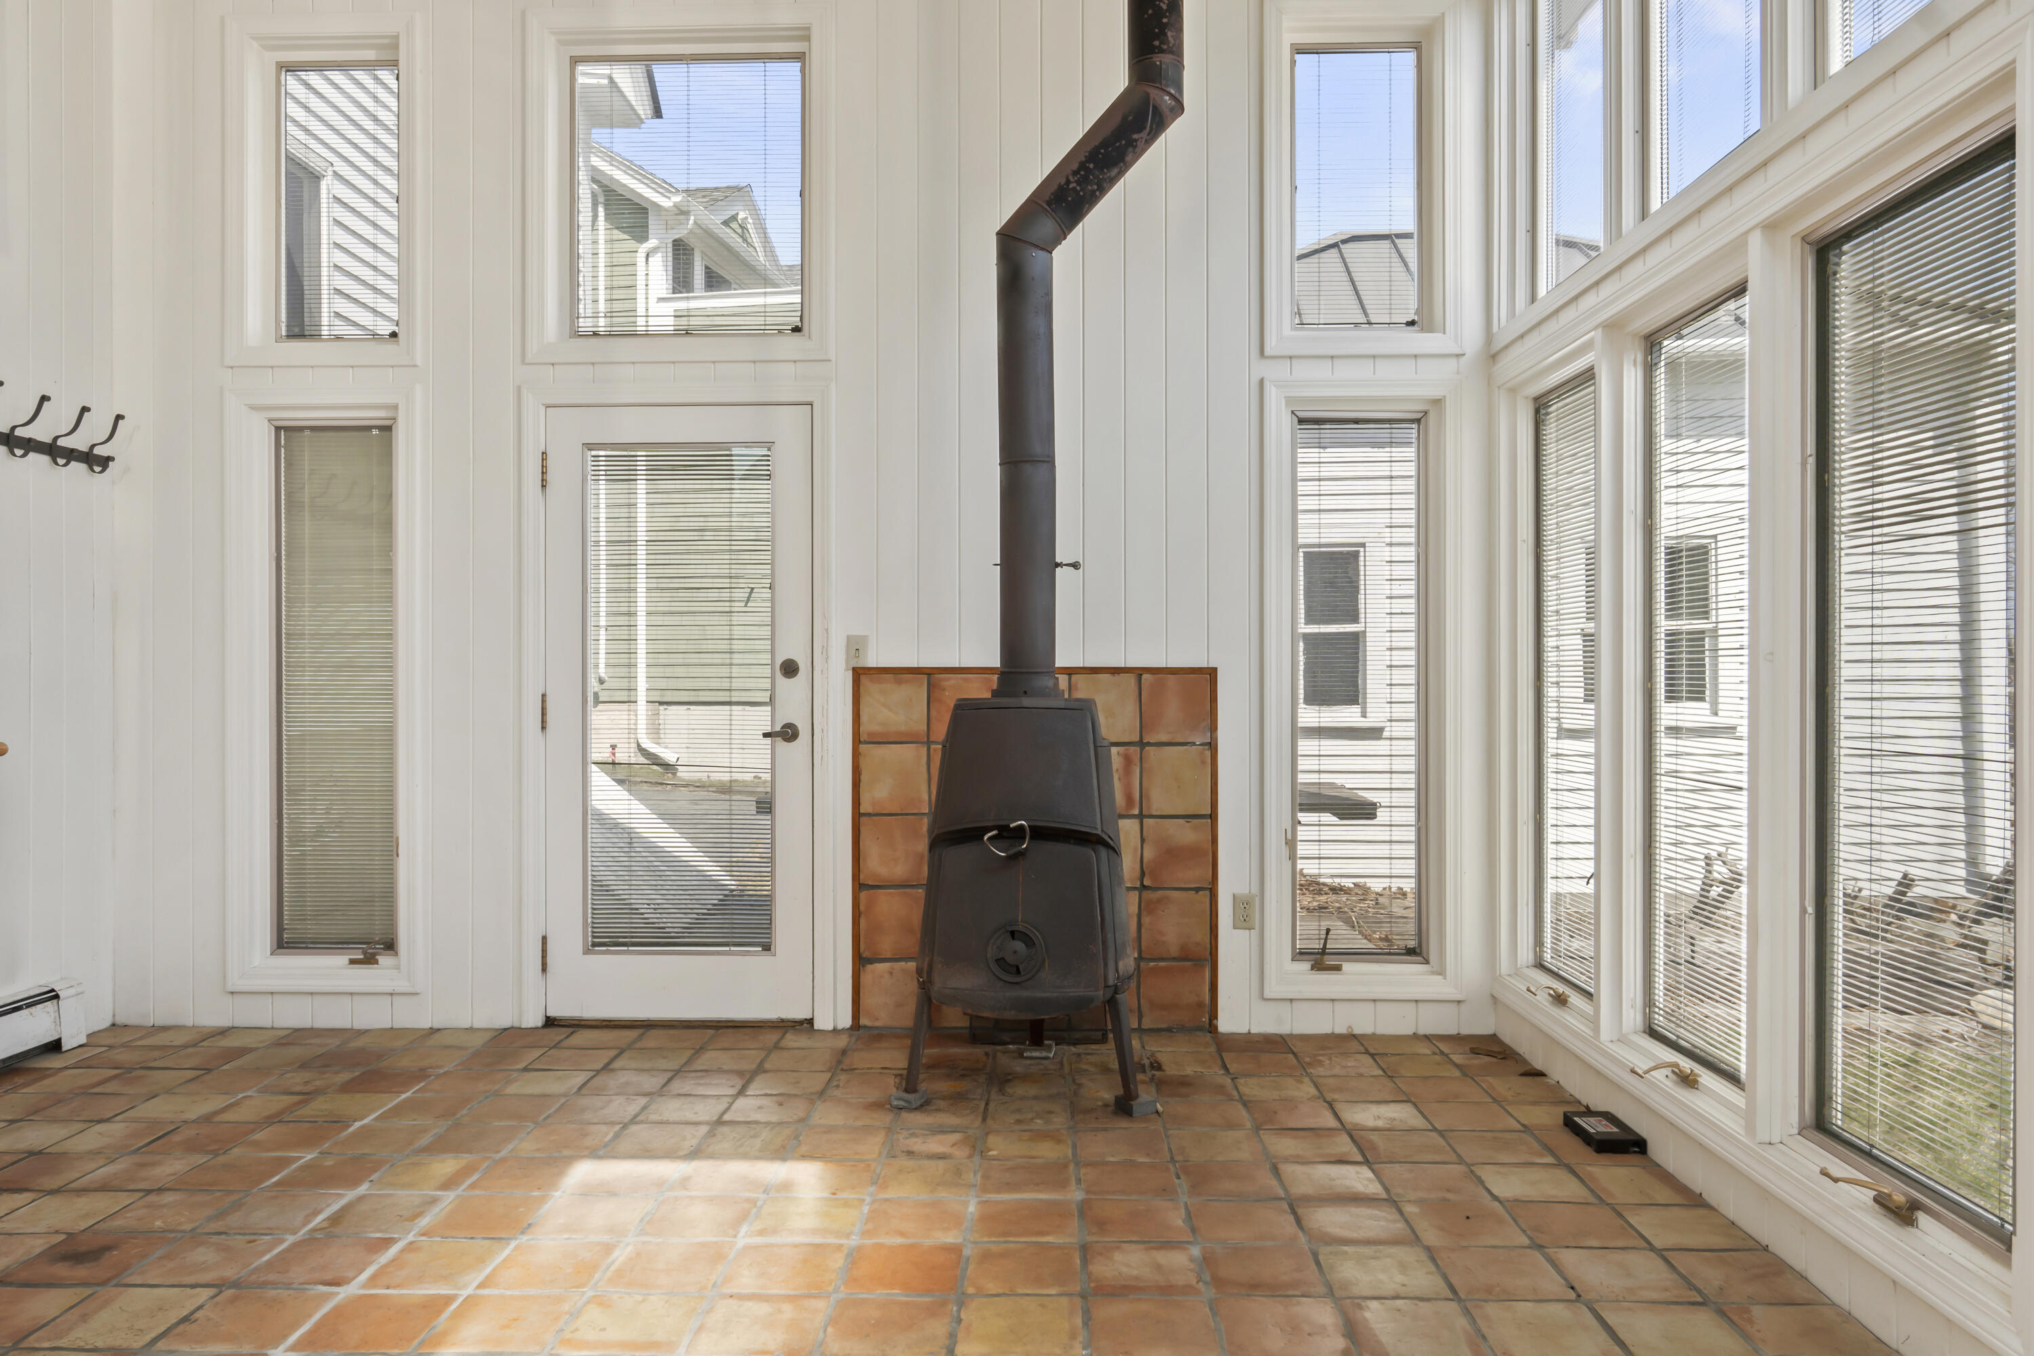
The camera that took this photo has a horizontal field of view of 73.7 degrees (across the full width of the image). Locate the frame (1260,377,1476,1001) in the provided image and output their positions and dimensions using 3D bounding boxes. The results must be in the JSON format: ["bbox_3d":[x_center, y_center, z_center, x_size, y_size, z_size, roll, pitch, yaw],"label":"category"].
[{"bbox_3d":[1.128,0.037,4.427,0.655,2.010,0.130,0,0,1],"label":"frame"}]

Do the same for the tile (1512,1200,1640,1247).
[{"bbox_3d":[1.186,1.169,2.882,0.219,0.013,0.223,0,0,1],"label":"tile"}]

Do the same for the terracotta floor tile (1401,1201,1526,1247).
[{"bbox_3d":[0.938,1.159,2.854,0.216,0.020,0.221,0,0,1],"label":"terracotta floor tile"}]

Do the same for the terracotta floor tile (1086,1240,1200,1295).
[{"bbox_3d":[0.239,1.128,2.572,0.211,0.015,0.208,0,0,1],"label":"terracotta floor tile"}]

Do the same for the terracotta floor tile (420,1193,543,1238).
[{"bbox_3d":[-1.147,1.163,2.919,0.206,0.016,0.225,0,0,2],"label":"terracotta floor tile"}]

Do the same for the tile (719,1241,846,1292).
[{"bbox_3d":[-0.450,1.160,2.652,0.216,0.020,0.221,0,0,1],"label":"tile"}]

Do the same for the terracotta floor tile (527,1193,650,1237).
[{"bbox_3d":[-0.881,1.129,2.826,0.212,0.015,0.208,0,0,1],"label":"terracotta floor tile"}]

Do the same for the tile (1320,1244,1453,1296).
[{"bbox_3d":[0.709,1.161,2.641,0.212,0.016,0.225,0,0,2],"label":"tile"}]

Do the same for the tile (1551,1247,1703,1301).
[{"bbox_3d":[1.169,1.160,2.626,0.211,0.016,0.224,0,0,2],"label":"tile"}]

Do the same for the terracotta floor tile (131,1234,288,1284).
[{"bbox_3d":[-1.621,1.172,2.712,0.219,0.013,0.226,0,0,1],"label":"terracotta floor tile"}]

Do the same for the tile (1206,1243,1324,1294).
[{"bbox_3d":[0.482,1.161,2.656,0.212,0.016,0.225,0,0,2],"label":"tile"}]

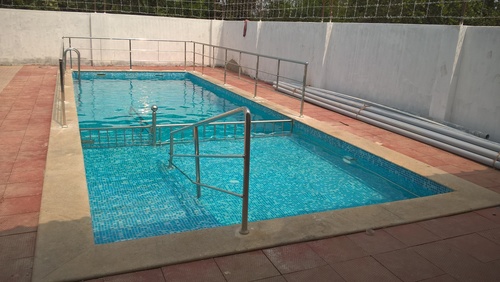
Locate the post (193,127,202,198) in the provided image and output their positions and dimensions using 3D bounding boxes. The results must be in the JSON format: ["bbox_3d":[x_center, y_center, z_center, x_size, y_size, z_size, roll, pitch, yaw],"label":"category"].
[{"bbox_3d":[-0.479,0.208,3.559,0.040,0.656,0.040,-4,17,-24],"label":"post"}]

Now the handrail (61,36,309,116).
[{"bbox_3d":[-2.023,-1.566,8.456,3.562,0.852,6.656,-4,17,-24],"label":"handrail"}]

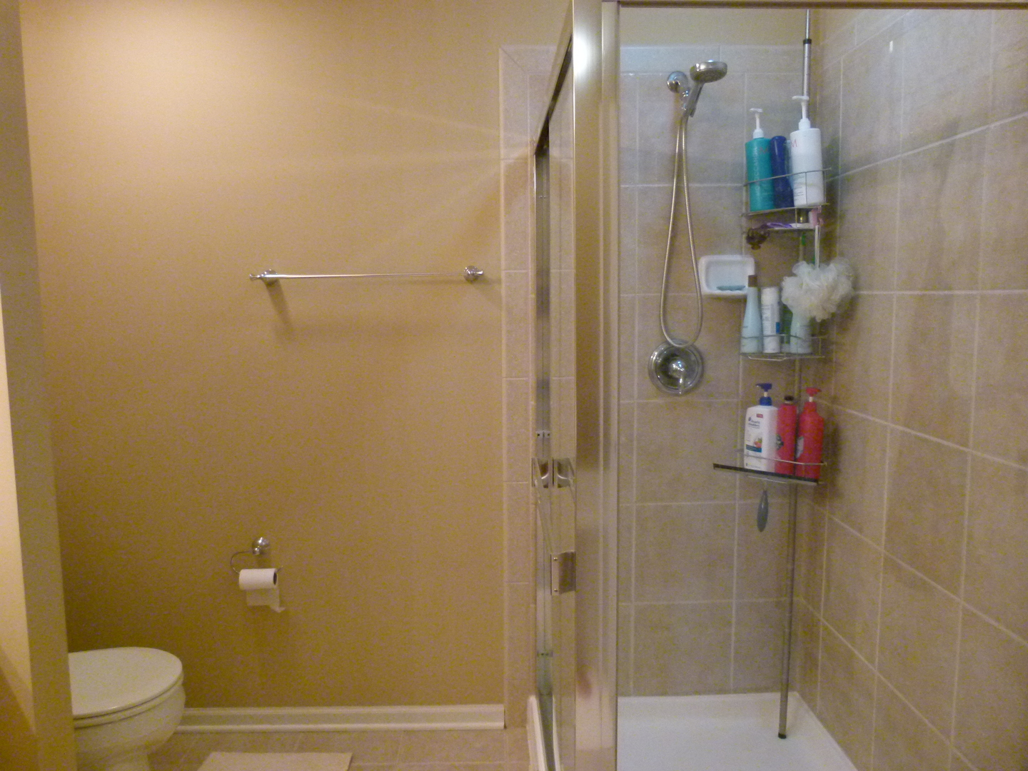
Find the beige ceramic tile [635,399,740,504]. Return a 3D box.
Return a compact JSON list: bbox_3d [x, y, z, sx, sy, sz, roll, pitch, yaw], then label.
[{"bbox_3d":[0.552,0.214,2.379,0.326,0.329,0.010,-1,7,-2],"label":"beige ceramic tile"}]

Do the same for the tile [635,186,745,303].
[{"bbox_3d":[0.536,-0.439,2.263,0.325,0.325,0.012,-1,7,-2],"label":"tile"}]

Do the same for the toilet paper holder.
[{"bbox_3d":[-0.803,0.534,2.330,0.152,0.100,0.085,-1,7,-2],"label":"toilet paper holder"}]

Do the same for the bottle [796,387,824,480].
[{"bbox_3d":[0.812,0.131,2.043,0.052,0.253,0.076,-3,7,-19],"label":"bottle"}]

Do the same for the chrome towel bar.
[{"bbox_3d":[-0.437,-0.332,2.236,0.685,0.054,0.088,-1,7,-2],"label":"chrome towel bar"}]

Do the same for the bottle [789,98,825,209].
[{"bbox_3d":[0.803,-0.641,2.029,0.084,0.293,0.082,-8,7,-18],"label":"bottle"}]

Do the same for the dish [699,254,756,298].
[{"bbox_3d":[0.642,-0.332,2.239,0.168,0.122,0.075,-1,7,-2],"label":"dish"}]

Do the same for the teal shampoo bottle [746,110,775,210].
[{"bbox_3d":[0.667,-0.610,2.016,0.070,0.272,0.070,-3,7,19],"label":"teal shampoo bottle"}]

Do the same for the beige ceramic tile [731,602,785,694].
[{"bbox_3d":[0.819,0.851,2.423,0.208,0.317,0.010,-1,7,-1],"label":"beige ceramic tile"}]

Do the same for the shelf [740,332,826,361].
[{"bbox_3d":[0.772,-0.110,2.134,0.240,0.075,0.170,5,9,39],"label":"shelf"}]

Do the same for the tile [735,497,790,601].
[{"bbox_3d":[0.826,0.541,2.425,0.204,0.329,0.010,-1,7,-2],"label":"tile"}]

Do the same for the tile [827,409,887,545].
[{"bbox_3d":[0.939,0.241,2.035,0.010,0.323,0.318,-1,7,-1],"label":"tile"}]

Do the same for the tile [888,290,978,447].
[{"bbox_3d":[0.945,-0.046,1.689,0.012,0.325,0.317,-1,7,-2],"label":"tile"}]

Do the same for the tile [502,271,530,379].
[{"bbox_3d":[0.009,-0.187,2.312,0.080,0.329,0.010,-1,7,-2],"label":"tile"}]

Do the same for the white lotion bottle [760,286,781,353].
[{"bbox_3d":[0.744,-0.190,2.150,0.047,0.192,0.047,-2,8,25],"label":"white lotion bottle"}]

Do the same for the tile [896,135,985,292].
[{"bbox_3d":[0.962,-0.378,1.675,0.010,0.329,0.326,-1,7,-2],"label":"tile"}]

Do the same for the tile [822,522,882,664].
[{"bbox_3d":[0.965,0.576,2.120,0.010,0.329,0.326,-1,7,-2],"label":"tile"}]

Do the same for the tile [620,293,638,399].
[{"bbox_3d":[0.213,-0.108,2.293,0.325,0.325,0.012,-1,7,-2],"label":"tile"}]

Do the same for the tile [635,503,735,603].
[{"bbox_3d":[0.550,0.538,2.380,0.325,0.325,0.012,-1,7,-2],"label":"tile"}]

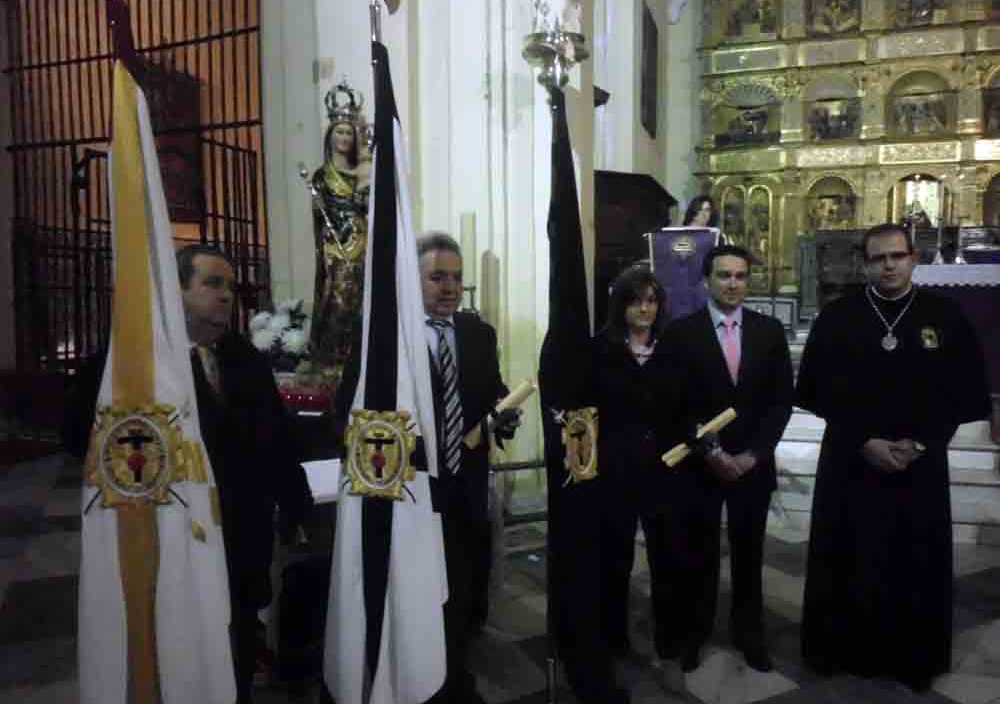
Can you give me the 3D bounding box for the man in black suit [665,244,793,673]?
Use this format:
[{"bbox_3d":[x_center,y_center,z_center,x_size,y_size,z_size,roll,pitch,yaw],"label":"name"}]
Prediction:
[{"bbox_3d":[0.964,0.421,3.156,0.530,1.720,0.350,0,4,0],"label":"man in black suit"}]

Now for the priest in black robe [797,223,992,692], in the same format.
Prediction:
[{"bbox_3d":[1.607,0.388,3.074,0.740,1.790,0.450,0,4,9],"label":"priest in black robe"}]

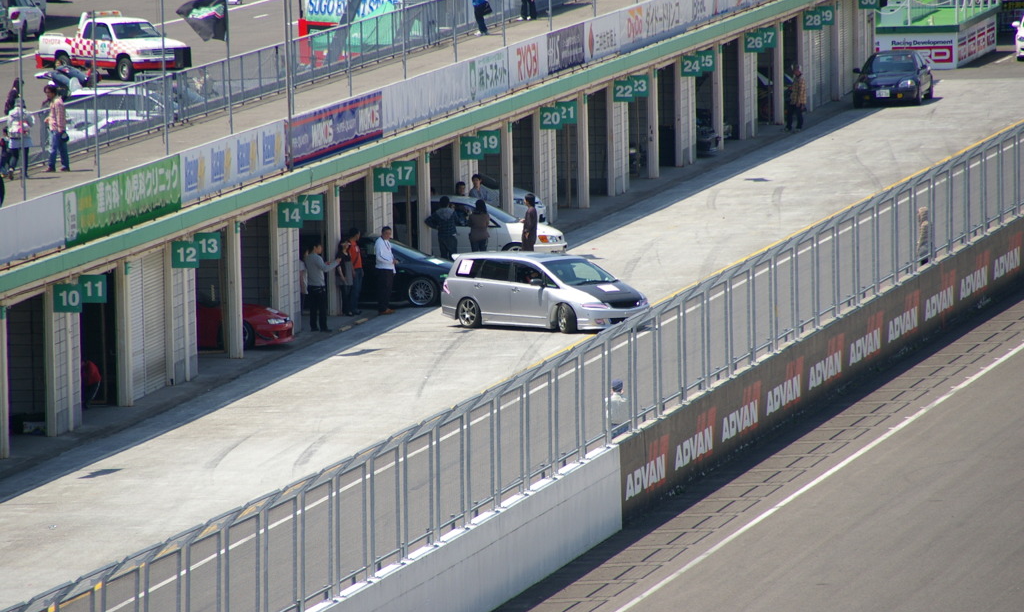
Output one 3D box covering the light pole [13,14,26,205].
[{"bbox_3d":[-8.406,-3.085,183.105,0.110,3.400,0.110,-1,4,10],"label":"light pole"}]

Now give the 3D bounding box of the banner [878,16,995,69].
[{"bbox_3d":[11.885,-7.389,297.963,2.300,1.020,9.000,0,4,10],"label":"banner"}]

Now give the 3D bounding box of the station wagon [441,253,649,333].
[{"bbox_3d":[0.694,-0.322,206.596,1.800,1.500,4.770,-5,6,-41],"label":"station wagon"}]

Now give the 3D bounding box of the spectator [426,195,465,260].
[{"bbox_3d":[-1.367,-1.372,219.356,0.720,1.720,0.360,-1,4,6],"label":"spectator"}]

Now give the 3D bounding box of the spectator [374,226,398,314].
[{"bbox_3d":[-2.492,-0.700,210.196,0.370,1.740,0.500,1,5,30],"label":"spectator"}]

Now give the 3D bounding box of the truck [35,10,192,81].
[{"bbox_3d":[-11.273,-7.384,302.000,1.850,1.870,5.200,-4,5,-34],"label":"truck"}]

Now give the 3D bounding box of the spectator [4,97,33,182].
[{"bbox_3d":[-9.471,-3.220,204.780,0.520,1.570,0.450,-1,4,-3],"label":"spectator"}]

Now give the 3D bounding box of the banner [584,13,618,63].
[{"bbox_3d":[2.055,-6.047,239.859,0.050,0.900,4.896,0,4,10],"label":"banner"}]

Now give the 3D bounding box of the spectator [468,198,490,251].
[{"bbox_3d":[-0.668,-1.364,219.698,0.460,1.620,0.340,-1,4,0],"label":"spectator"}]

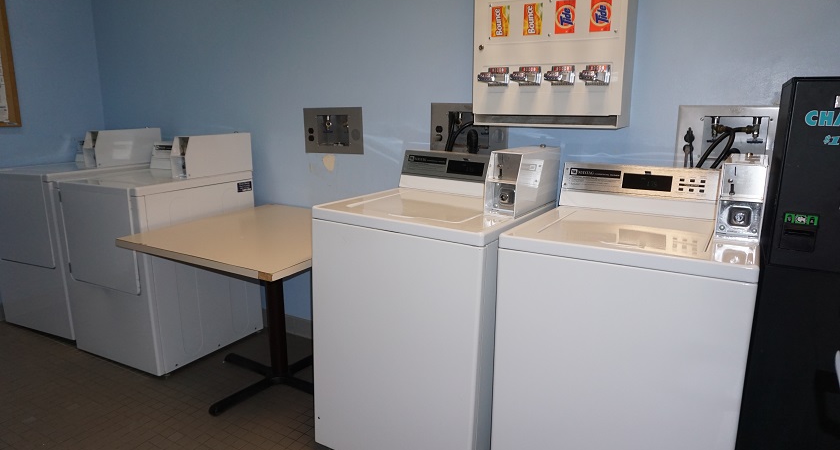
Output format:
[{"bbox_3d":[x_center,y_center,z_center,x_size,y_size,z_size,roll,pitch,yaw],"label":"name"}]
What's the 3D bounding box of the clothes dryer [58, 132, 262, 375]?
[{"bbox_3d":[-1.376,0.088,3.012,0.685,1.120,0.690,6,14,29],"label":"clothes dryer"}]

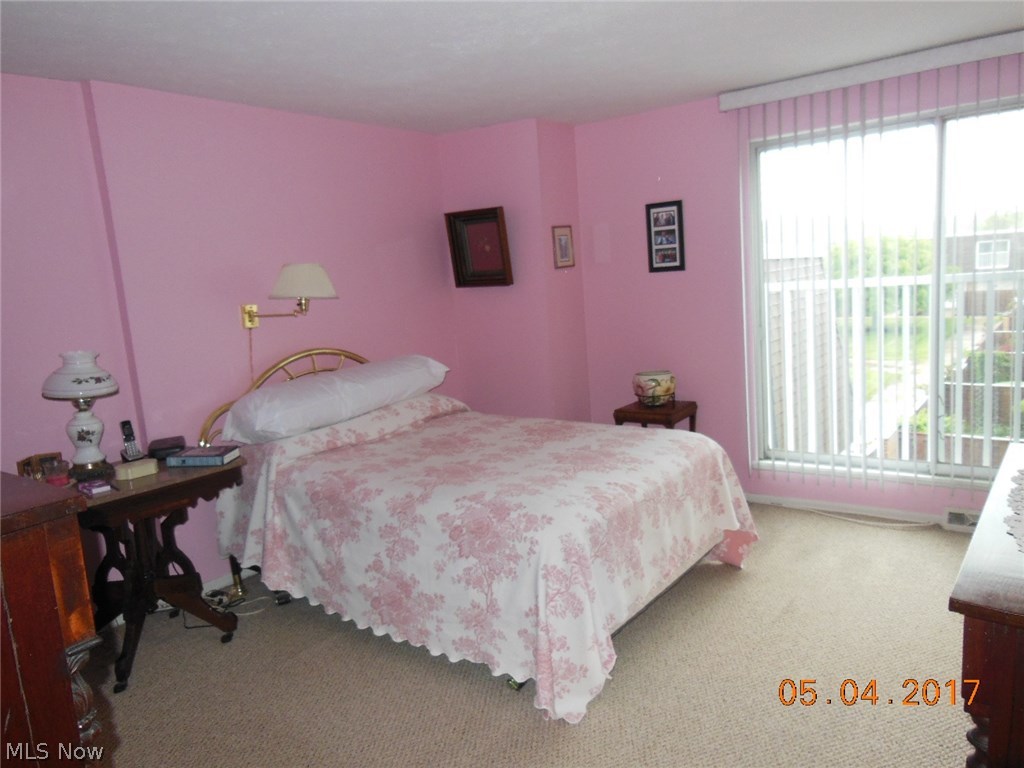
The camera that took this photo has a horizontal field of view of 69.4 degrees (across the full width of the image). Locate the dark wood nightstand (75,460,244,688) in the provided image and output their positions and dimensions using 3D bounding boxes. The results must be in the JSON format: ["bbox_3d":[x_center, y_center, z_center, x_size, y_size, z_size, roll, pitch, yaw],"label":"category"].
[{"bbox_3d":[-1.583,0.768,3.115,0.590,0.760,0.770,2,11,37],"label":"dark wood nightstand"}]

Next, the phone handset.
[{"bbox_3d":[-1.723,0.265,3.365,0.095,0.180,0.075,2,11,37],"label":"phone handset"}]

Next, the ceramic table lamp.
[{"bbox_3d":[-1.804,0.133,3.137,0.280,0.520,0.280,2,11,37],"label":"ceramic table lamp"}]

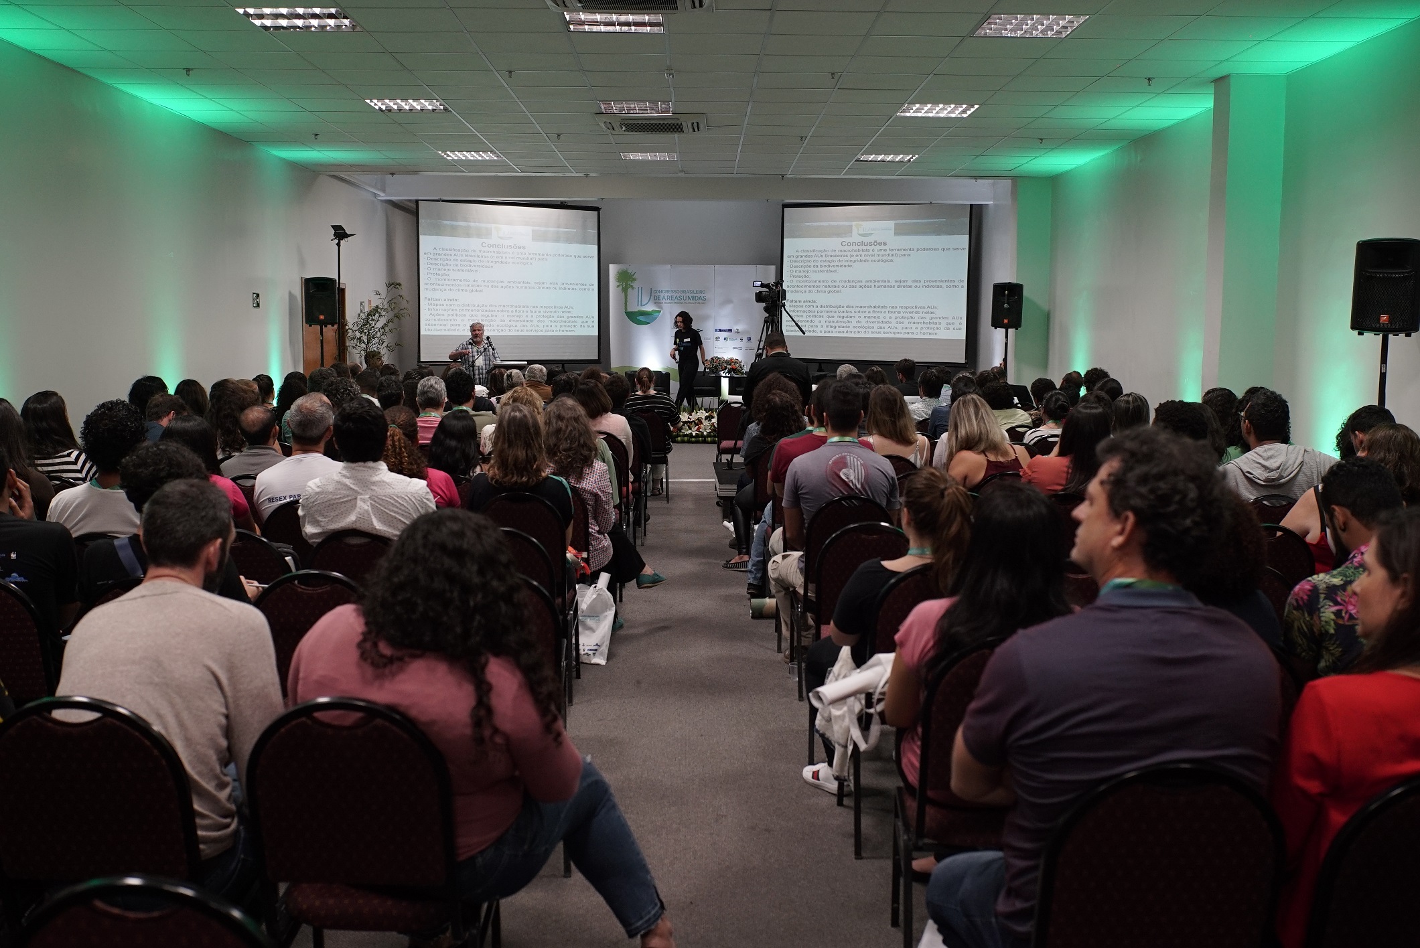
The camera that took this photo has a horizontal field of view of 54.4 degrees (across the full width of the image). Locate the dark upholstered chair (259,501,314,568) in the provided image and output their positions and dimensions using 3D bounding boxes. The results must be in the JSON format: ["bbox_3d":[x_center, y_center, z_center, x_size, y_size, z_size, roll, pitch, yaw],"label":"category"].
[{"bbox_3d":[-1.724,0.551,6.224,0.450,0.940,0.560,0,6,0],"label":"dark upholstered chair"}]

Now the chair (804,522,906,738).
[{"bbox_3d":[0.622,0.628,5.616,0.450,0.940,0.560,0,6,0],"label":"chair"}]

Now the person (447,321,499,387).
[{"bbox_3d":[-2.766,-0.968,16.466,0.600,1.720,0.420,0,6,-6],"label":"person"}]

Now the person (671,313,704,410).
[{"bbox_3d":[-0.339,-1.564,20.445,0.500,1.660,0.500,5,7,37],"label":"person"}]

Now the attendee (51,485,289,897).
[{"bbox_3d":[-1.174,0.662,3.204,0.530,1.333,0.780,0,6,0],"label":"attendee"}]

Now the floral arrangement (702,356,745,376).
[{"bbox_3d":[0.212,-1.647,21.145,0.650,0.300,0.450,0,6,-1],"label":"floral arrangement"}]

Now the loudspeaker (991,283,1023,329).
[{"bbox_3d":[3.274,-1.851,15.217,0.340,0.520,0.310,2,6,11],"label":"loudspeaker"}]

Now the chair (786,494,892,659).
[{"bbox_3d":[0.600,0.518,6.201,0.450,0.905,0.540,0,6,0],"label":"chair"}]

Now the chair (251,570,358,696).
[{"bbox_3d":[-1.205,0.733,4.454,0.450,0.940,0.560,0,6,0],"label":"chair"}]

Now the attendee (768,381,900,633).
[{"bbox_3d":[0.536,0.257,6.284,0.560,1.380,0.850,0,6,-4],"label":"attendee"}]

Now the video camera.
[{"bbox_3d":[0.515,-1.576,12.006,0.320,0.220,0.170,6,8,44],"label":"video camera"}]

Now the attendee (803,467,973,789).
[{"bbox_3d":[0.588,0.544,4.605,0.560,1.180,0.920,-1,6,-15],"label":"attendee"}]

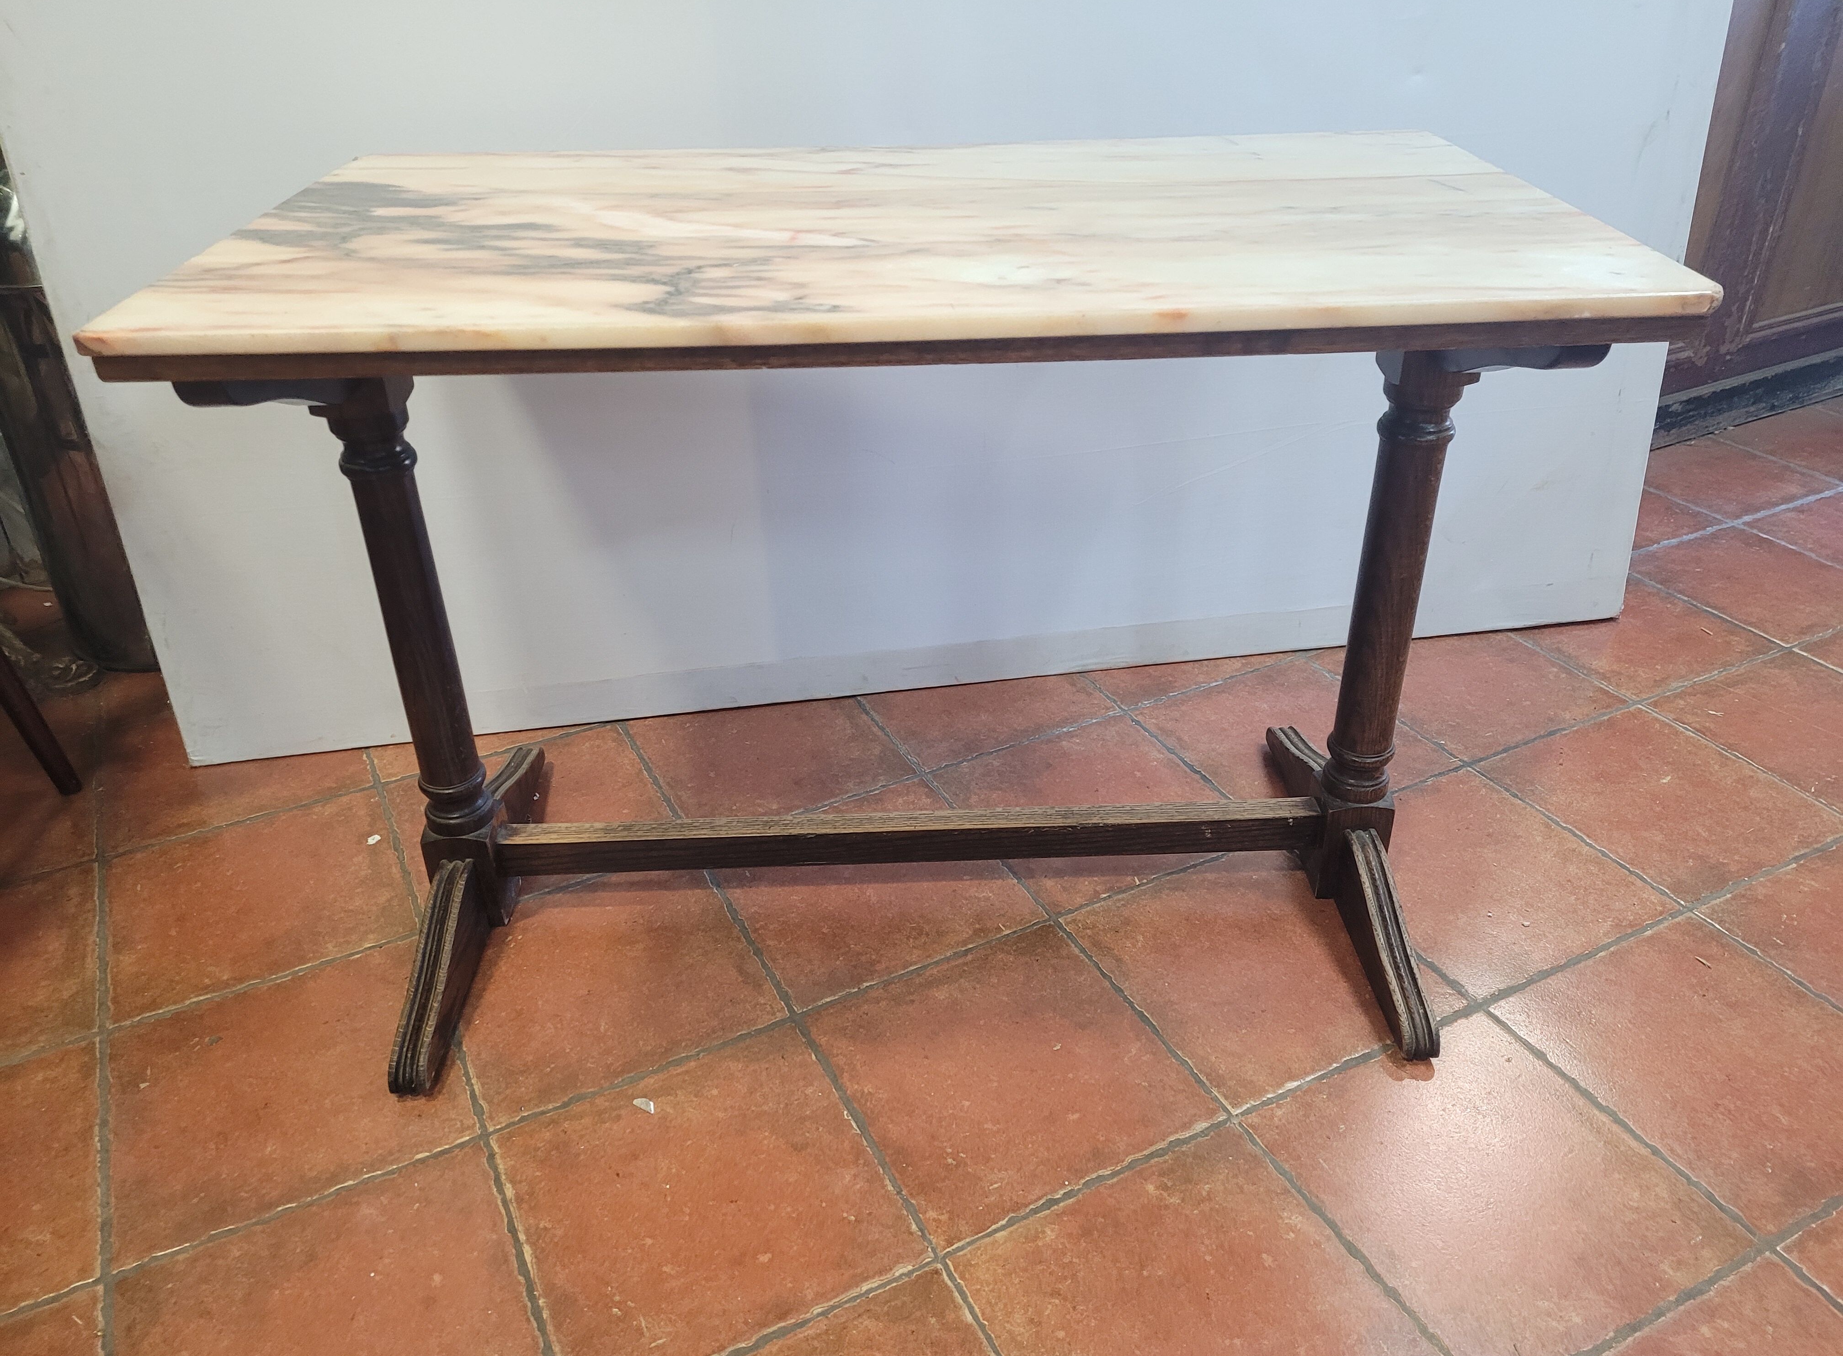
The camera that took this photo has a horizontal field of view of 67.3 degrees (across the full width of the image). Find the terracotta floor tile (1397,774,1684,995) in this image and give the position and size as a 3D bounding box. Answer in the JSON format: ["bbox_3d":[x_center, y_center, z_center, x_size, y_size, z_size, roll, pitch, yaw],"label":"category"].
[{"bbox_3d":[0.635,0.228,1.591,0.302,0.013,0.302,-16,35,-23],"label":"terracotta floor tile"}]

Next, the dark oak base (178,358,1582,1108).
[{"bbox_3d":[-0.017,-0.061,1.387,1.061,0.708,0.552,-2,31,-1],"label":"dark oak base"}]

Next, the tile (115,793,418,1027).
[{"bbox_3d":[-0.759,0.252,1.580,0.302,0.013,0.302,-16,35,-23],"label":"tile"}]

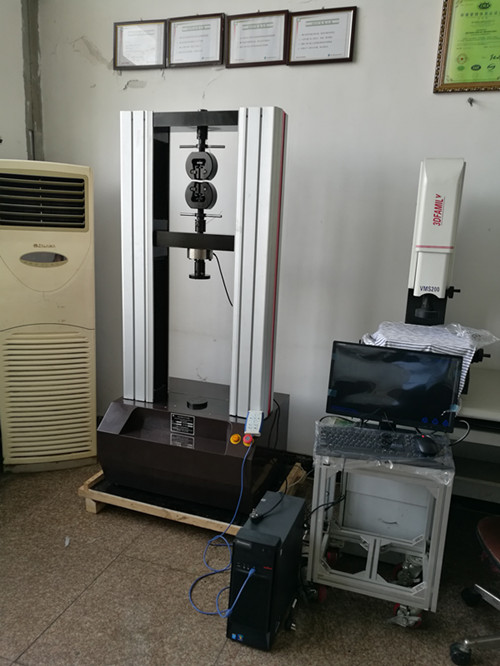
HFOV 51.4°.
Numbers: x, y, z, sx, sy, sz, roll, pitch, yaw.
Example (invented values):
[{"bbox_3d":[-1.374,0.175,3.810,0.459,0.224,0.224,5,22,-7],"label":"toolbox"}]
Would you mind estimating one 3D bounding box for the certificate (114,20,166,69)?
[{"bbox_3d":[-0.600,-1.577,2.861,0.319,0.241,0.022,6,17,15],"label":"certificate"}]

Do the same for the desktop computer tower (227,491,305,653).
[{"bbox_3d":[0.071,0.881,1.972,0.160,0.405,0.346,7,13,19],"label":"desktop computer tower"}]

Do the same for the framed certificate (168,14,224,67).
[{"bbox_3d":[-0.284,-1.549,2.773,0.320,0.241,0.022,4,16,16],"label":"framed certificate"}]

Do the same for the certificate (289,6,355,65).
[{"bbox_3d":[0.358,-1.475,2.599,0.325,0.239,0.022,4,18,16],"label":"certificate"}]

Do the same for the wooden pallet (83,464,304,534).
[{"bbox_3d":[-0.266,0.827,2.780,0.999,0.145,0.725,7,13,19],"label":"wooden pallet"}]

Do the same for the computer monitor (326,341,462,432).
[{"bbox_3d":[0.574,0.233,2.100,0.490,0.354,0.170,7,13,19],"label":"computer monitor"}]

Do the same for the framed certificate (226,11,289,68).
[{"bbox_3d":[0.040,-1.508,2.686,0.322,0.250,0.022,5,16,16],"label":"framed certificate"}]

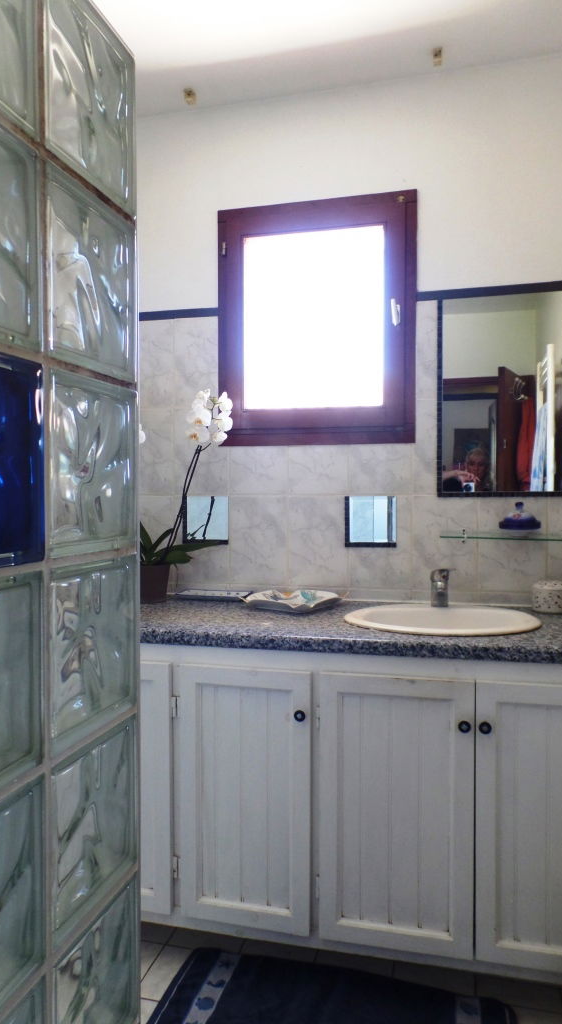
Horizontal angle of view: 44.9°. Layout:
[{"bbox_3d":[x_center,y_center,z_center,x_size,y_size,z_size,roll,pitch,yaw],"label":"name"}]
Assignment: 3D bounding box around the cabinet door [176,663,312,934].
[{"bbox_3d":[-0.092,0.708,1.700,0.341,0.641,0.021,0,1,14],"label":"cabinet door"}]

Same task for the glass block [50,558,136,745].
[{"bbox_3d":[-0.240,0.149,0.771,0.080,0.190,0.190,0,1,15],"label":"glass block"}]

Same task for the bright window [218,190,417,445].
[{"bbox_3d":[0.110,-0.612,2.216,0.654,0.784,0.060,0,1,14],"label":"bright window"}]

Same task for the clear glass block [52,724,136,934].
[{"bbox_3d":[-0.240,0.349,0.775,0.080,0.190,0.190,0,1,15],"label":"clear glass block"}]

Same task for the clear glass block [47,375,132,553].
[{"bbox_3d":[-0.240,-0.051,0.766,0.080,0.190,0.190,0,1,15],"label":"clear glass block"}]

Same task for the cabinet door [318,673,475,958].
[{"bbox_3d":[0.270,0.710,1.612,0.362,0.645,0.021,0,1,14],"label":"cabinet door"}]

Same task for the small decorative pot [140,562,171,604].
[{"bbox_3d":[-0.419,0.227,2.183,0.128,0.122,0.128,0,1,0],"label":"small decorative pot"}]

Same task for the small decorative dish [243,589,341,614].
[{"bbox_3d":[0.043,0.272,2.070,0.220,0.036,0.210,1,2,39],"label":"small decorative dish"}]

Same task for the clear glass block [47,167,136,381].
[{"bbox_3d":[-0.240,-0.251,0.762,0.080,0.190,0.190,0,1,15],"label":"clear glass block"}]

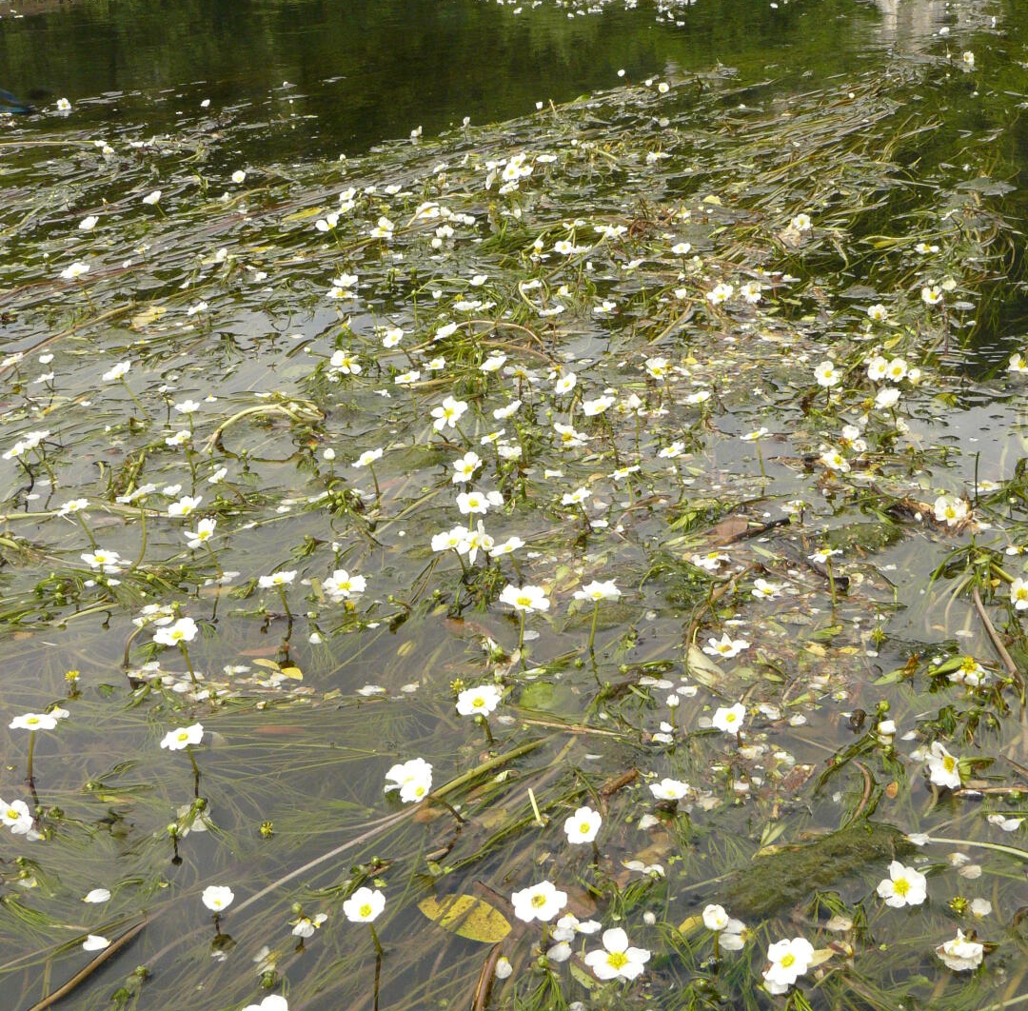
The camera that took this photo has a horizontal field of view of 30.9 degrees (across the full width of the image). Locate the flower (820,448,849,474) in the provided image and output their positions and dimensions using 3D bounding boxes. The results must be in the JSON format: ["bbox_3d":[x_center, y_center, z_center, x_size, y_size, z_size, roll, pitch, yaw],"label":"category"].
[{"bbox_3d":[0.248,-0.034,1.447,0.025,0.007,0.025,30,33,8],"label":"flower"}]

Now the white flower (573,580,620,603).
[{"bbox_3d":[0.057,0.059,1.274,0.033,0.013,0.033,-6,22,4],"label":"white flower"}]

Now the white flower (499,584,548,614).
[{"bbox_3d":[0.006,0.056,1.132,0.029,0.009,0.029,1,22,0],"label":"white flower"}]

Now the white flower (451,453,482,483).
[{"bbox_3d":[-0.036,-0.029,1.417,0.023,0.007,0.023,-11,52,15],"label":"white flower"}]

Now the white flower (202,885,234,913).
[{"bbox_3d":[-0.146,0.195,0.918,0.016,0.007,0.016,-7,22,-10],"label":"white flower"}]

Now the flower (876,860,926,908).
[{"bbox_3d":[0.203,0.198,0.971,0.027,0.009,0.027,-1,52,13],"label":"flower"}]

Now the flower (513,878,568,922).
[{"bbox_3d":[0.013,0.192,0.896,0.027,0.007,0.027,-8,23,-1],"label":"flower"}]

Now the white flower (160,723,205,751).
[{"bbox_3d":[-0.188,0.133,1.061,0.026,0.006,0.026,-19,20,-12],"label":"white flower"}]

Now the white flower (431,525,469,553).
[{"bbox_3d":[-0.047,0.025,1.397,0.029,0.011,0.029,-19,28,4],"label":"white flower"}]

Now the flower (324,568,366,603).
[{"bbox_3d":[-0.113,0.053,1.243,0.028,0.009,0.028,3,35,-5],"label":"flower"}]

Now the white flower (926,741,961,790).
[{"bbox_3d":[0.221,0.134,0.959,0.007,0.023,0.023,30,-1,-25],"label":"white flower"}]

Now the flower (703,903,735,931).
[{"bbox_3d":[0.096,0.194,0.877,0.013,0.010,0.013,0,22,6],"label":"flower"}]

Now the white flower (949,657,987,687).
[{"bbox_3d":[0.261,0.095,1.069,0.020,0.012,0.020,1,21,14],"label":"white flower"}]

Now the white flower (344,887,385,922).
[{"bbox_3d":[-0.071,0.193,0.895,0.021,0.006,0.021,-9,28,5],"label":"white flower"}]

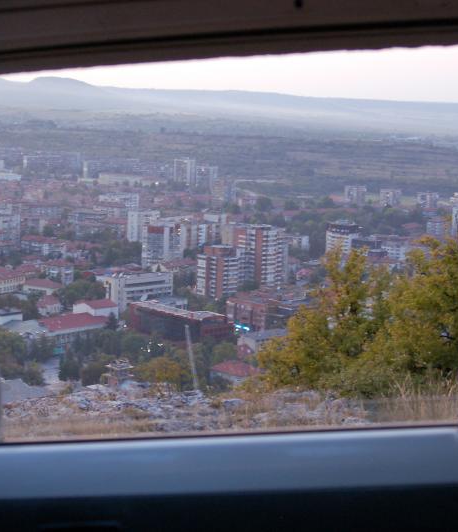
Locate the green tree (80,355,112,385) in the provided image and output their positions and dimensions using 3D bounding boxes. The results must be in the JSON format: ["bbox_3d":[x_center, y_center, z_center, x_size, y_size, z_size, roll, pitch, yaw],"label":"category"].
[{"bbox_3d":[-50.690,39.490,430.000,11.500,11.500,11.500,2,8,0],"label":"green tree"}]

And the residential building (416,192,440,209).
[{"bbox_3d":[212.103,-69.454,1210.000,21.000,20.000,16.000,4,9,14],"label":"residential building"}]

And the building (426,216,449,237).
[{"bbox_3d":[184.120,-33.120,1000.000,19.000,19.000,13.000,5,9,15],"label":"building"}]

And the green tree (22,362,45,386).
[{"bbox_3d":[-69.060,38.500,400.000,8.500,9.000,8.500,2,8,0],"label":"green tree"}]

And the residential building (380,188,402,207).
[{"bbox_3d":[173.280,-72.209,1215.000,19.500,22.000,16.000,4,9,14],"label":"residential building"}]

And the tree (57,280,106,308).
[{"bbox_3d":[-81.020,15.650,622.000,24.000,14.000,18.000,2,8,0],"label":"tree"}]

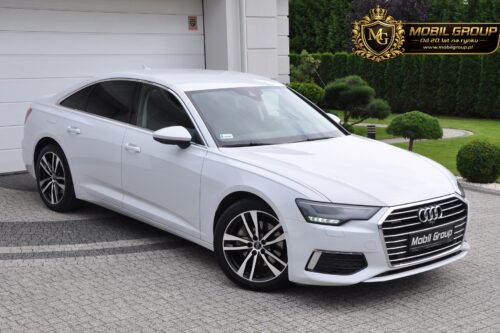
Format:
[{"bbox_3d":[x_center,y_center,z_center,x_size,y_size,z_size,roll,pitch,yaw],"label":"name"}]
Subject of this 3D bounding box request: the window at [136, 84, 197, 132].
[{"bbox_3d":[-0.631,-0.446,5.788,1.060,0.420,0.090,12,-7,46],"label":"window"}]

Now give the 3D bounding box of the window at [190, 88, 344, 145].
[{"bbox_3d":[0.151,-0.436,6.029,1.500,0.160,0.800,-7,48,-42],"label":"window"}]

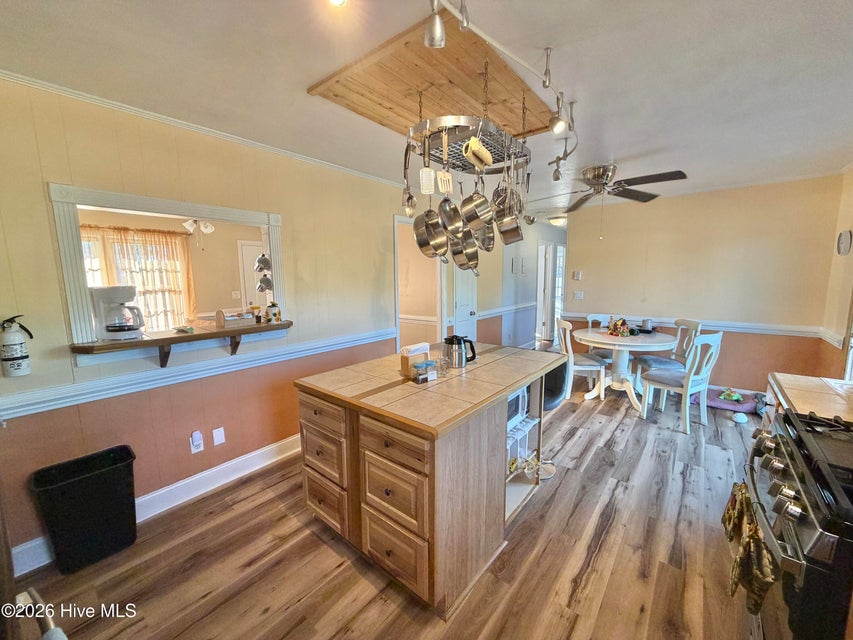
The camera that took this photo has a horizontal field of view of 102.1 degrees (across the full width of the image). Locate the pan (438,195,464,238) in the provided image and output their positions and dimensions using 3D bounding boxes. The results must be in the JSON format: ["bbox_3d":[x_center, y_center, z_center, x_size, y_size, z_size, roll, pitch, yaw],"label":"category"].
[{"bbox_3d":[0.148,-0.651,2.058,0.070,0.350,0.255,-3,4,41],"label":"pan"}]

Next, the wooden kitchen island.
[{"bbox_3d":[0.129,0.755,2.264,1.010,0.915,1.520,5,10,38],"label":"wooden kitchen island"}]

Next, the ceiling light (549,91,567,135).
[{"bbox_3d":[0.604,-0.956,1.590,0.070,0.170,0.090,-5,9,-30],"label":"ceiling light"}]

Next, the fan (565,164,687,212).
[{"bbox_3d":[1.620,-1.277,3.192,1.320,0.270,1.320,5,10,38],"label":"fan"}]

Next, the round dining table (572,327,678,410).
[{"bbox_3d":[2.310,0.563,4.111,1.090,0.760,1.090,5,10,38],"label":"round dining table"}]

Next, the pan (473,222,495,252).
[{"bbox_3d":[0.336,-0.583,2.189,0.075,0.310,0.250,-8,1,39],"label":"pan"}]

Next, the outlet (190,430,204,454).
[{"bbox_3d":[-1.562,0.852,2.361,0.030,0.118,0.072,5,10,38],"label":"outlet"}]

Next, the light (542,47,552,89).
[{"bbox_3d":[0.518,-1.074,1.474,0.042,0.155,0.042,6,10,38],"label":"light"}]

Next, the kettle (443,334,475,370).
[{"bbox_3d":[0.221,0.199,2.242,0.210,0.190,0.150,-1,8,0],"label":"kettle"}]

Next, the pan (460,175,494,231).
[{"bbox_3d":[0.312,-0.716,2.117,0.145,0.315,0.210,-17,-5,42],"label":"pan"}]

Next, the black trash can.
[{"bbox_3d":[-1.786,1.022,1.851,0.235,0.505,0.385,6,10,38],"label":"black trash can"}]

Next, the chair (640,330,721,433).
[{"bbox_3d":[2.492,0.563,3.412,0.450,0.945,0.500,-5,9,-29],"label":"chair"}]

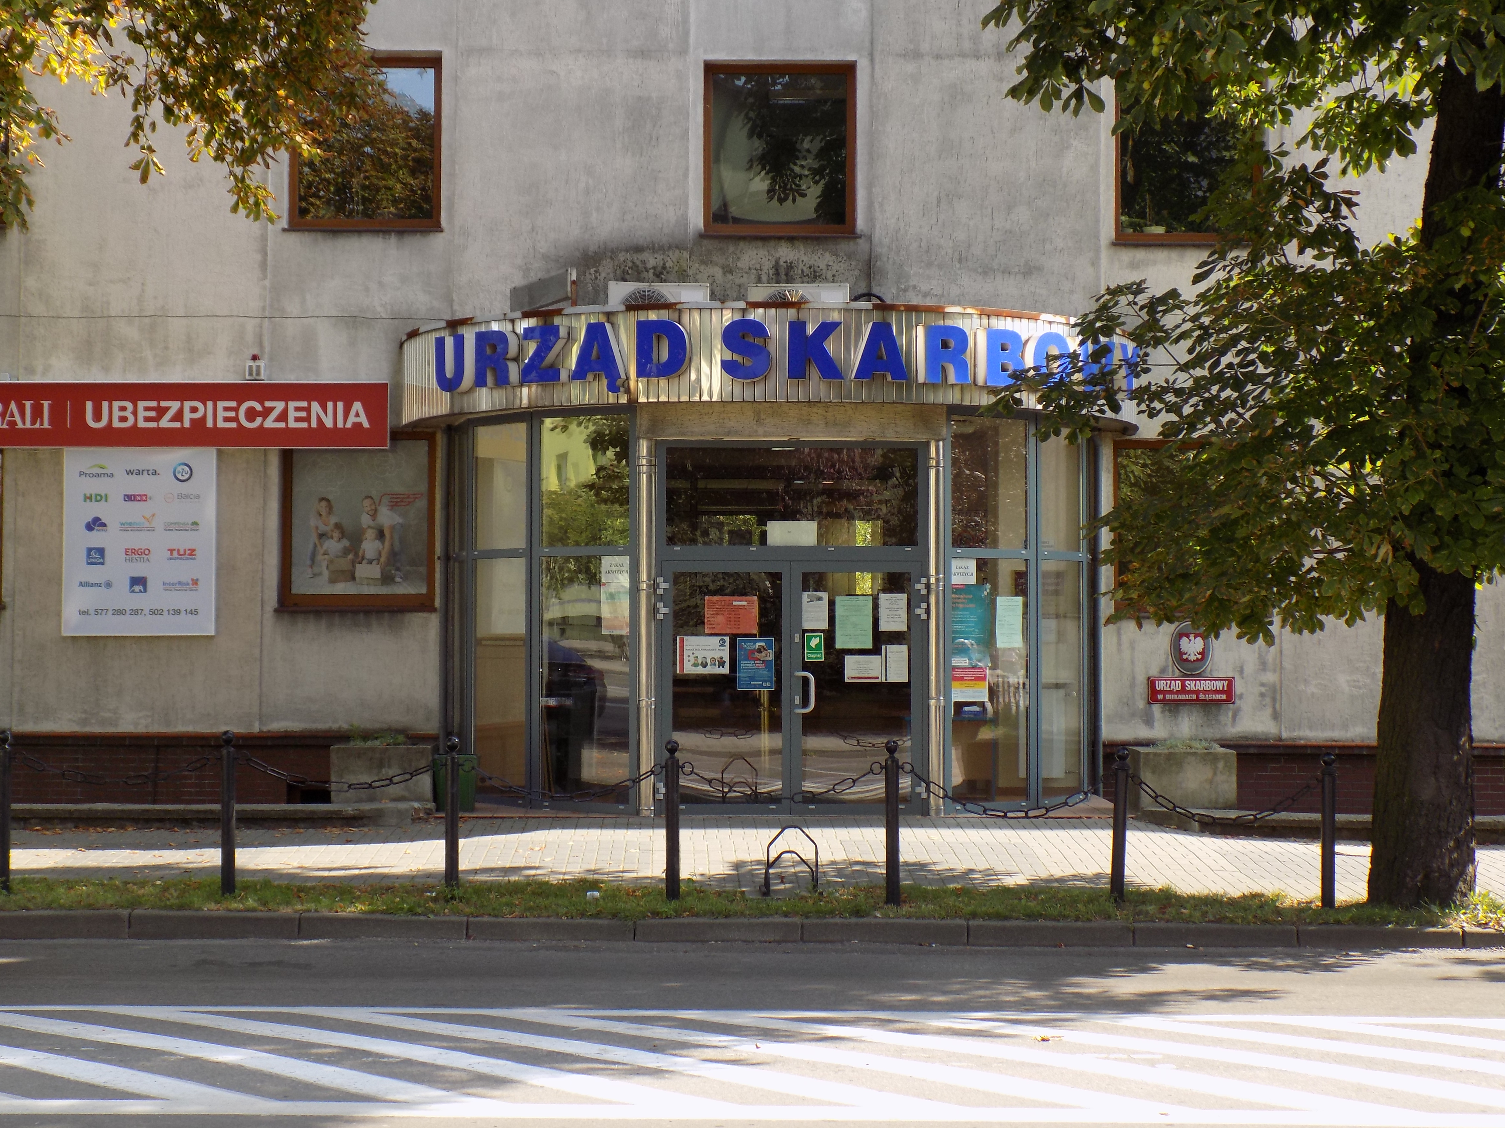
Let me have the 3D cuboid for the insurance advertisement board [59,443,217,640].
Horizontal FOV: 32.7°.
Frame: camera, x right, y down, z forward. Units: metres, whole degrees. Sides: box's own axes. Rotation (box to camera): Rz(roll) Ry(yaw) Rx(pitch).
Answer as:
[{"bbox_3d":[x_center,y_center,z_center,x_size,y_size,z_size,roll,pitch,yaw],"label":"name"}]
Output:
[{"bbox_3d":[-5.416,-0.201,22.648,1.342,1.667,0.040,0,-2,-2],"label":"insurance advertisement board"}]

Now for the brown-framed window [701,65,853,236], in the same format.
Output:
[{"bbox_3d":[0.249,-3.736,23.071,1.377,1.578,0.120,0,-2,-2],"label":"brown-framed window"}]

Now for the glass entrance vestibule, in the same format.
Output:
[{"bbox_3d":[0.258,0.408,21.771,5.700,3.271,2.350,0,-2,-2],"label":"glass entrance vestibule"}]

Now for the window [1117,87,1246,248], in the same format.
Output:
[{"bbox_3d":[3.961,-3.691,23.232,1.364,1.594,0.120,0,-2,-2],"label":"window"}]

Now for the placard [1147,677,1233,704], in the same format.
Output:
[{"bbox_3d":[3.942,1.139,23.026,0.788,0.251,0.030,0,-2,-2],"label":"placard"}]

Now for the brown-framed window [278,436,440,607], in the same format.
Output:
[{"bbox_3d":[-3.498,-0.380,22.817,1.373,1.586,0.120,0,-2,-2],"label":"brown-framed window"}]

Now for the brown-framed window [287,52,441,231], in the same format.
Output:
[{"bbox_3d":[-3.458,-3.781,22.910,1.363,1.593,0.120,0,-2,-2],"label":"brown-framed window"}]

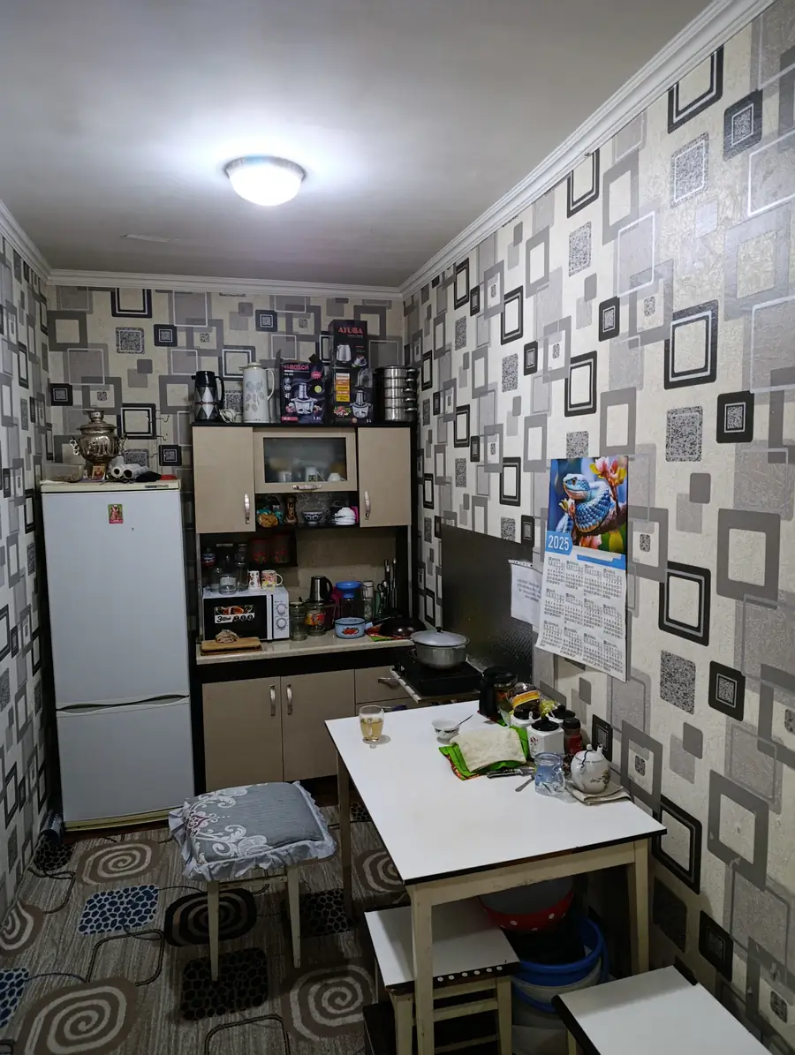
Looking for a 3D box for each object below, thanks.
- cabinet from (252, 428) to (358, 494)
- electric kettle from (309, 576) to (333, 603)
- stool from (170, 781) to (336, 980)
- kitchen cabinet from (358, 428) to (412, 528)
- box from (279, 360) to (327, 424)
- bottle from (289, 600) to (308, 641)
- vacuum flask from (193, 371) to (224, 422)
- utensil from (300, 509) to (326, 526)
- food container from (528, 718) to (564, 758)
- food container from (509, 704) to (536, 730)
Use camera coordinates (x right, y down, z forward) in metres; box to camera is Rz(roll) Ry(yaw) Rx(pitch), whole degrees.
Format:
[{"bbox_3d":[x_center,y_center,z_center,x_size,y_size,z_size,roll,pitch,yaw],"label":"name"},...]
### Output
[{"bbox_3d":[-0.528,-0.374,3.933,0.558,0.348,0.314,-2,5,-15],"label":"cabinet"},{"bbox_3d":[-0.453,0.397,4.136,0.155,0.235,0.130,-2,5,-15],"label":"electric kettle"},{"bbox_3d":[-0.503,1.262,2.509,0.496,0.518,0.425,-2,5,-15],"label":"stool"},{"bbox_3d":[-0.105,-0.288,4.055,0.307,0.554,0.314,-2,5,-15],"label":"kitchen cabinet"},{"bbox_3d":[-0.540,-0.735,3.915,0.244,0.334,0.223,-2,5,-15],"label":"box"},{"bbox_3d":[-0.532,0.501,3.777,0.094,0.198,0.094,-2,5,-15],"label":"bottle"},{"bbox_3d":[-1.048,-0.718,3.895,0.172,0.285,0.122,-2,5,-15],"label":"vacuum flask"},{"bbox_3d":[-0.466,-0.053,3.898,0.123,0.068,0.123,-2,5,-16],"label":"utensil"},{"bbox_3d":[0.493,0.700,2.336,0.086,0.136,0.086,-4,6,-32],"label":"food container"},{"bbox_3d":[0.453,0.687,2.437,0.115,0.134,0.115,1,6,22],"label":"food container"}]

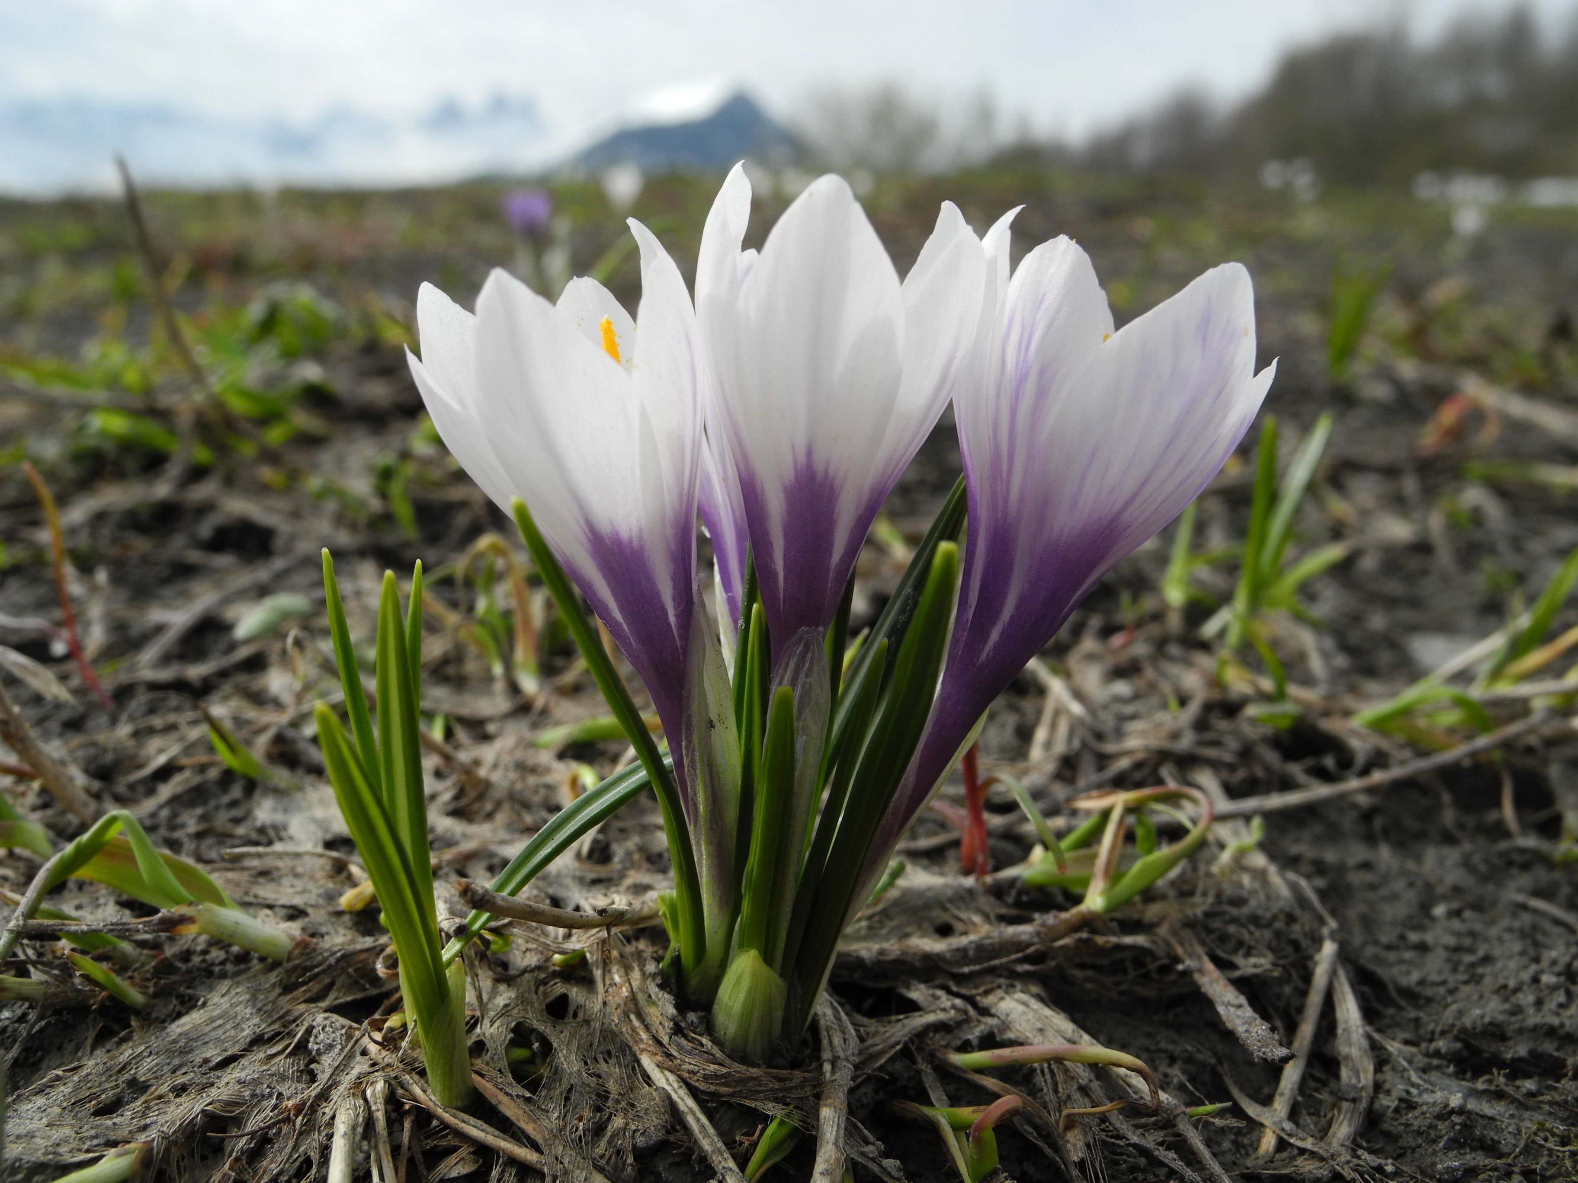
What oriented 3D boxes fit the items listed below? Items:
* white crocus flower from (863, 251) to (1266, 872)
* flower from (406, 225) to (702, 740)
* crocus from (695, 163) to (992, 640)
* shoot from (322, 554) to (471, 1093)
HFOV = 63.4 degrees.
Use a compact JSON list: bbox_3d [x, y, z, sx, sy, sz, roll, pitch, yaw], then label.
[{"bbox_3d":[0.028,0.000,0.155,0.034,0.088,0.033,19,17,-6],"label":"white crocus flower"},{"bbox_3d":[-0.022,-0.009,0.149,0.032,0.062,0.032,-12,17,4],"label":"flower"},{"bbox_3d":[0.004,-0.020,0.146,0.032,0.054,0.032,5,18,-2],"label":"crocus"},{"bbox_3d":[-0.048,0.031,0.154,0.014,0.074,0.010,0,18,0],"label":"shoot"}]

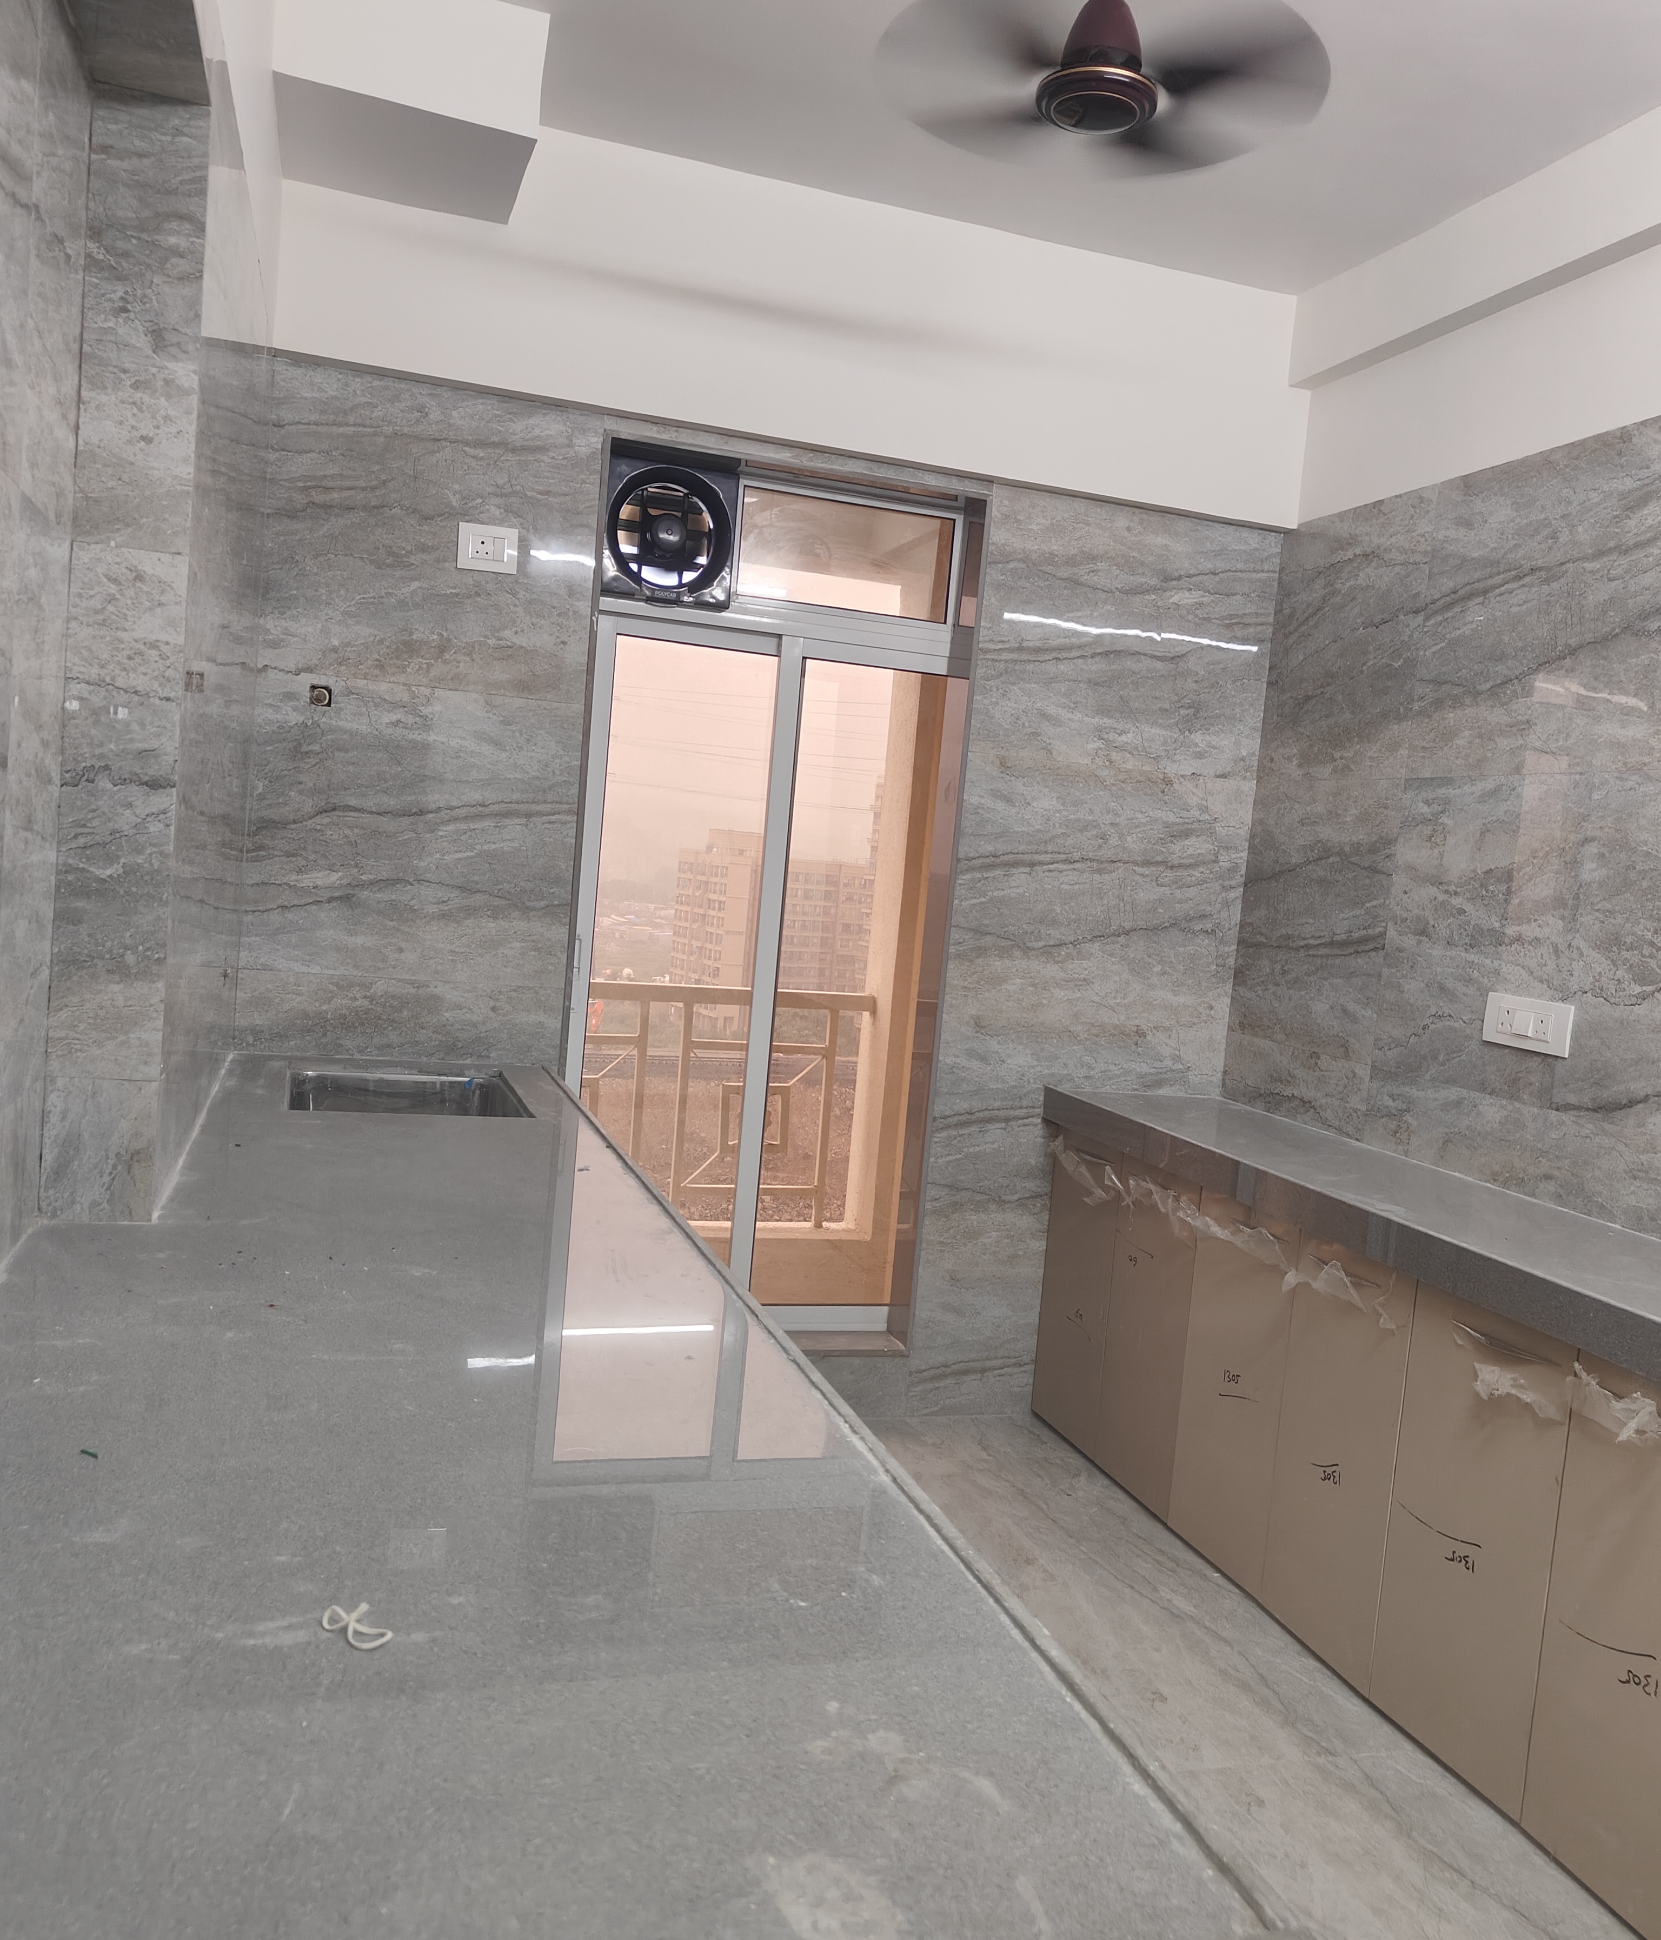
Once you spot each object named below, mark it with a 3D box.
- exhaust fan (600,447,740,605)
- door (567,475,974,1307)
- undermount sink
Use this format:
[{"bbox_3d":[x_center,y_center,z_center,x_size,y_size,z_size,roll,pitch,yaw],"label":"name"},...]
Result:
[{"bbox_3d":[-0.364,-0.967,3.418,0.287,0.305,0.140,3,5,-18],"label":"exhaust fan"},{"bbox_3d":[-0.197,-0.126,3.594,0.866,1.977,0.090,3,5,-18],"label":"door"},{"bbox_3d":[-0.797,0.330,2.864,0.435,0.210,0.470,3,5,-18],"label":"undermount sink"}]

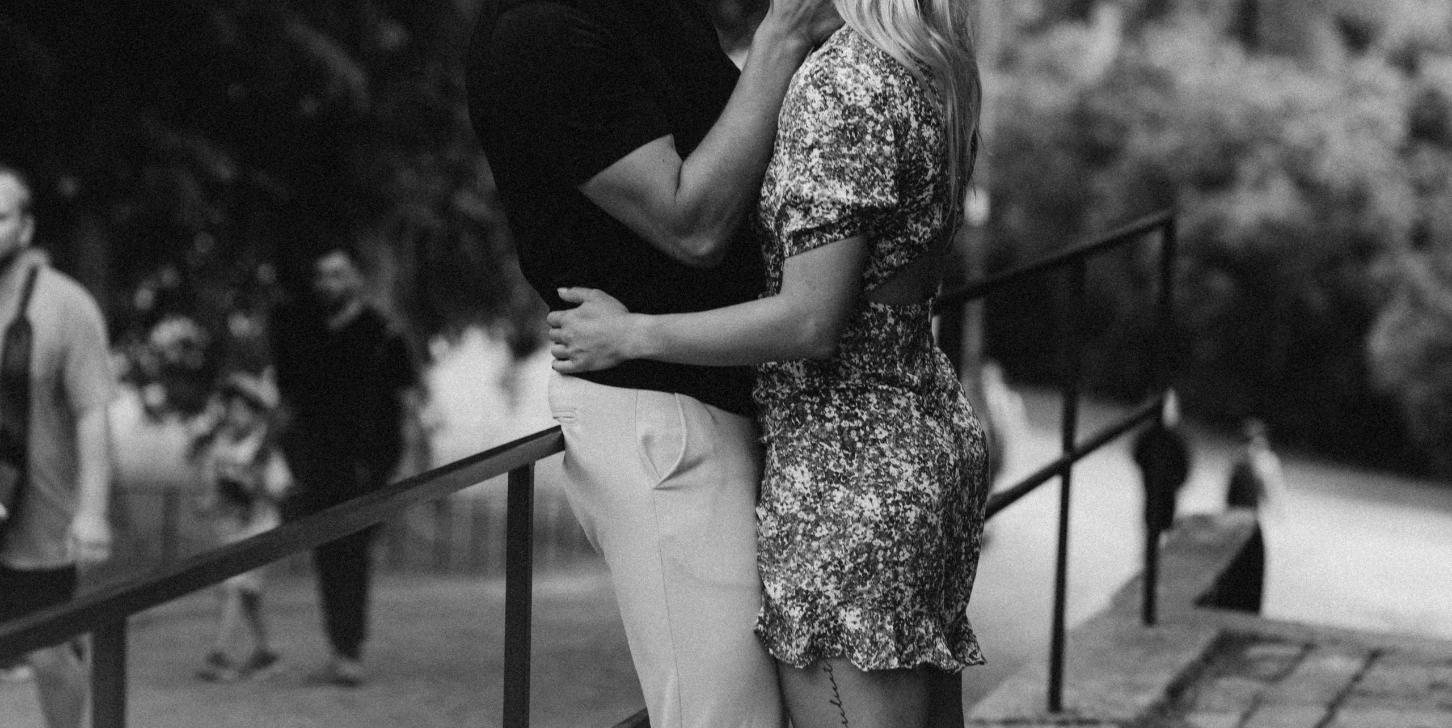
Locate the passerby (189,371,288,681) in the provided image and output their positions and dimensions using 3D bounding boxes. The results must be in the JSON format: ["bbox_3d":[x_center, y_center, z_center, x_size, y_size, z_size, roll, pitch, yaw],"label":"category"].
[{"bbox_3d":[-1.979,0.660,20.900,0.370,1.250,0.400,5,7,30],"label":"passerby"}]

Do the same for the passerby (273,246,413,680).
[{"bbox_3d":[-1.549,0.410,20.800,0.540,1.770,0.400,3,6,16],"label":"passerby"}]

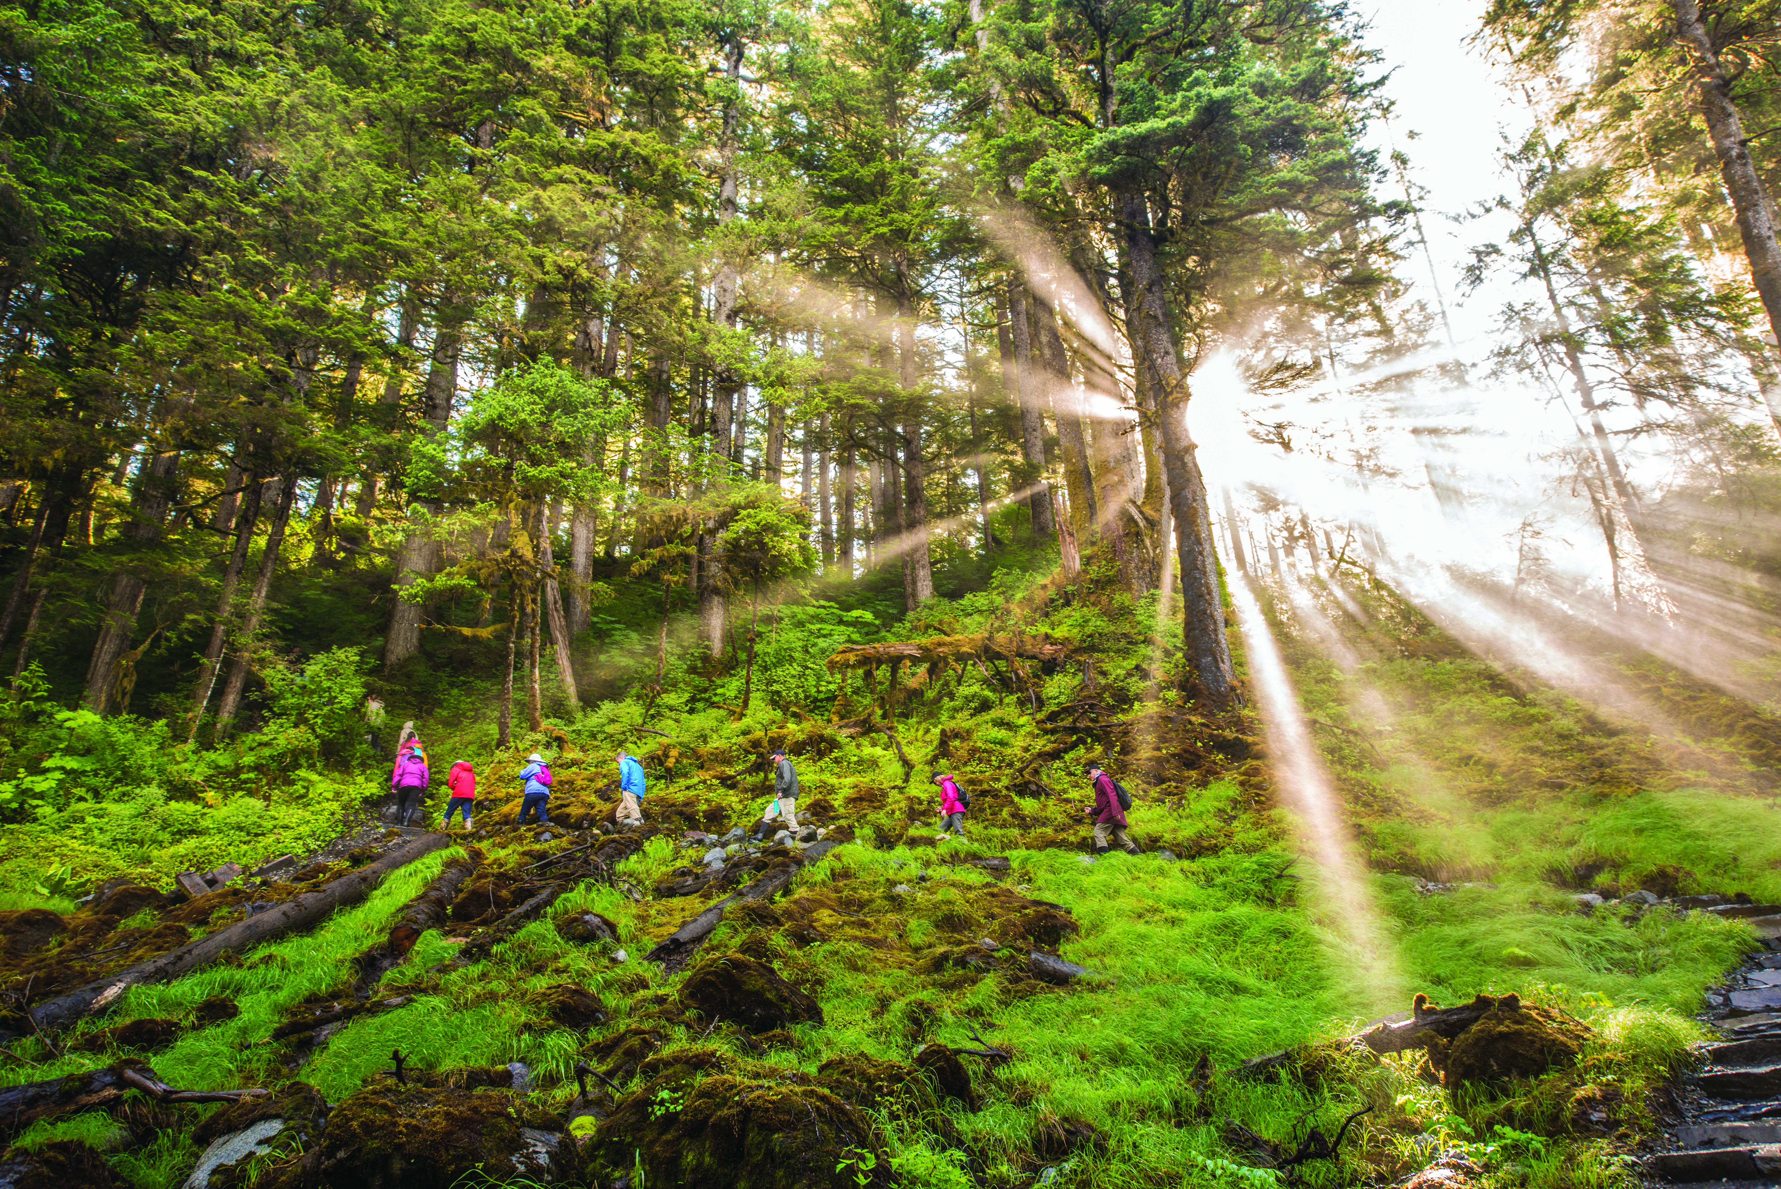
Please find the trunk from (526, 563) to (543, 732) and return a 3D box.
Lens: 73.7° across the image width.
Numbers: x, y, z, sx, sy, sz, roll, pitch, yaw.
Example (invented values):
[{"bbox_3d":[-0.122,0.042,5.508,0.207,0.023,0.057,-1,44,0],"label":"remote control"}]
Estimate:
[{"bbox_3d":[-9.528,1.392,31.985,0.280,4.750,0.280,1,-22,-17],"label":"trunk"}]

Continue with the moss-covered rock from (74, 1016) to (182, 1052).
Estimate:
[{"bbox_3d":[-6.992,4.029,10.900,0.956,0.331,0.600,9,-21,-30],"label":"moss-covered rock"}]

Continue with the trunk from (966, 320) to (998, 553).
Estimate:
[{"bbox_3d":[3.916,-7.053,52.375,0.367,11.454,0.367,-5,-23,5],"label":"trunk"}]

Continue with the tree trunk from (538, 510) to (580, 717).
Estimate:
[{"bbox_3d":[-9.559,0.415,34.232,0.359,6.379,0.359,-8,-20,-16],"label":"tree trunk"}]

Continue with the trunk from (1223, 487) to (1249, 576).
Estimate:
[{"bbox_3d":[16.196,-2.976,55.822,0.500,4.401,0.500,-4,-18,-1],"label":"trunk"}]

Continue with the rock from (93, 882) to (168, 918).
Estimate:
[{"bbox_3d":[-11.068,4.449,17.300,1.031,0.526,0.850,10,-21,-30],"label":"rock"}]

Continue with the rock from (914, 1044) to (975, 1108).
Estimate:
[{"bbox_3d":[0.329,2.923,7.200,0.337,0.361,0.321,-2,-23,2],"label":"rock"}]

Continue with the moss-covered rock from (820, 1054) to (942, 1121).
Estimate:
[{"bbox_3d":[-0.083,3.650,8.800,0.881,0.483,0.700,-1,-18,-1],"label":"moss-covered rock"}]

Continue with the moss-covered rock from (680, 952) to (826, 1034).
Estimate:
[{"bbox_3d":[-1.325,3.760,11.200,1.298,0.759,1.050,1,-18,-6],"label":"moss-covered rock"}]

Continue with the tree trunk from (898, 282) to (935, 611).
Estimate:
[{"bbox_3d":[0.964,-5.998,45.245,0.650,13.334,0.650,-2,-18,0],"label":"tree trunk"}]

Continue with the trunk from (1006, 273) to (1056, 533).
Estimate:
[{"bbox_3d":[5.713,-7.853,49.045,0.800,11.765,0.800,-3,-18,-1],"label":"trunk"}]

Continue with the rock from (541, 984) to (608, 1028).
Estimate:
[{"bbox_3d":[-2.986,3.878,11.200,0.605,0.419,0.520,3,-19,-14],"label":"rock"}]

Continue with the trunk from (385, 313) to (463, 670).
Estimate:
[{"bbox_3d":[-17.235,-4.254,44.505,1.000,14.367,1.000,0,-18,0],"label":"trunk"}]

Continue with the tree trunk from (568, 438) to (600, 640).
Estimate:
[{"bbox_3d":[-11.042,-2.102,42.830,0.747,7.915,0.747,4,-23,-15],"label":"tree trunk"}]

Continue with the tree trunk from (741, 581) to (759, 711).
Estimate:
[{"bbox_3d":[-3.580,1.306,30.258,0.177,3.472,0.177,5,-23,-7],"label":"tree trunk"}]

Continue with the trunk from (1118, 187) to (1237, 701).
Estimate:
[{"bbox_3d":[7.587,-4.403,31.969,1.106,15.451,1.106,-8,-23,14],"label":"trunk"}]

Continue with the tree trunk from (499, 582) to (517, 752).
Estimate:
[{"bbox_3d":[-9.957,1.780,30.961,0.271,4.572,0.271,3,-23,-18],"label":"tree trunk"}]

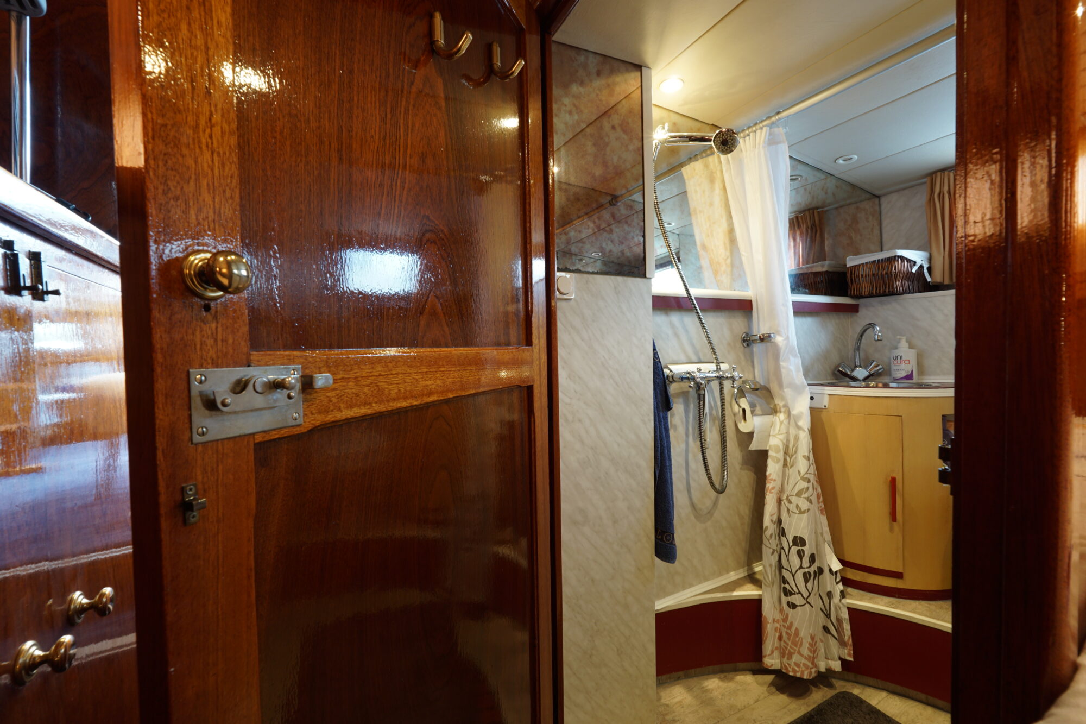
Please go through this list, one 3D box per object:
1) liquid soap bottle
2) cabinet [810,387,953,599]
[{"bbox_3d":[1.348,-0.011,1.690,0.050,0.170,0.072,-2,2,-32],"label":"liquid soap bottle"},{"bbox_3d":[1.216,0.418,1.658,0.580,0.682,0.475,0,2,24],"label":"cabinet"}]

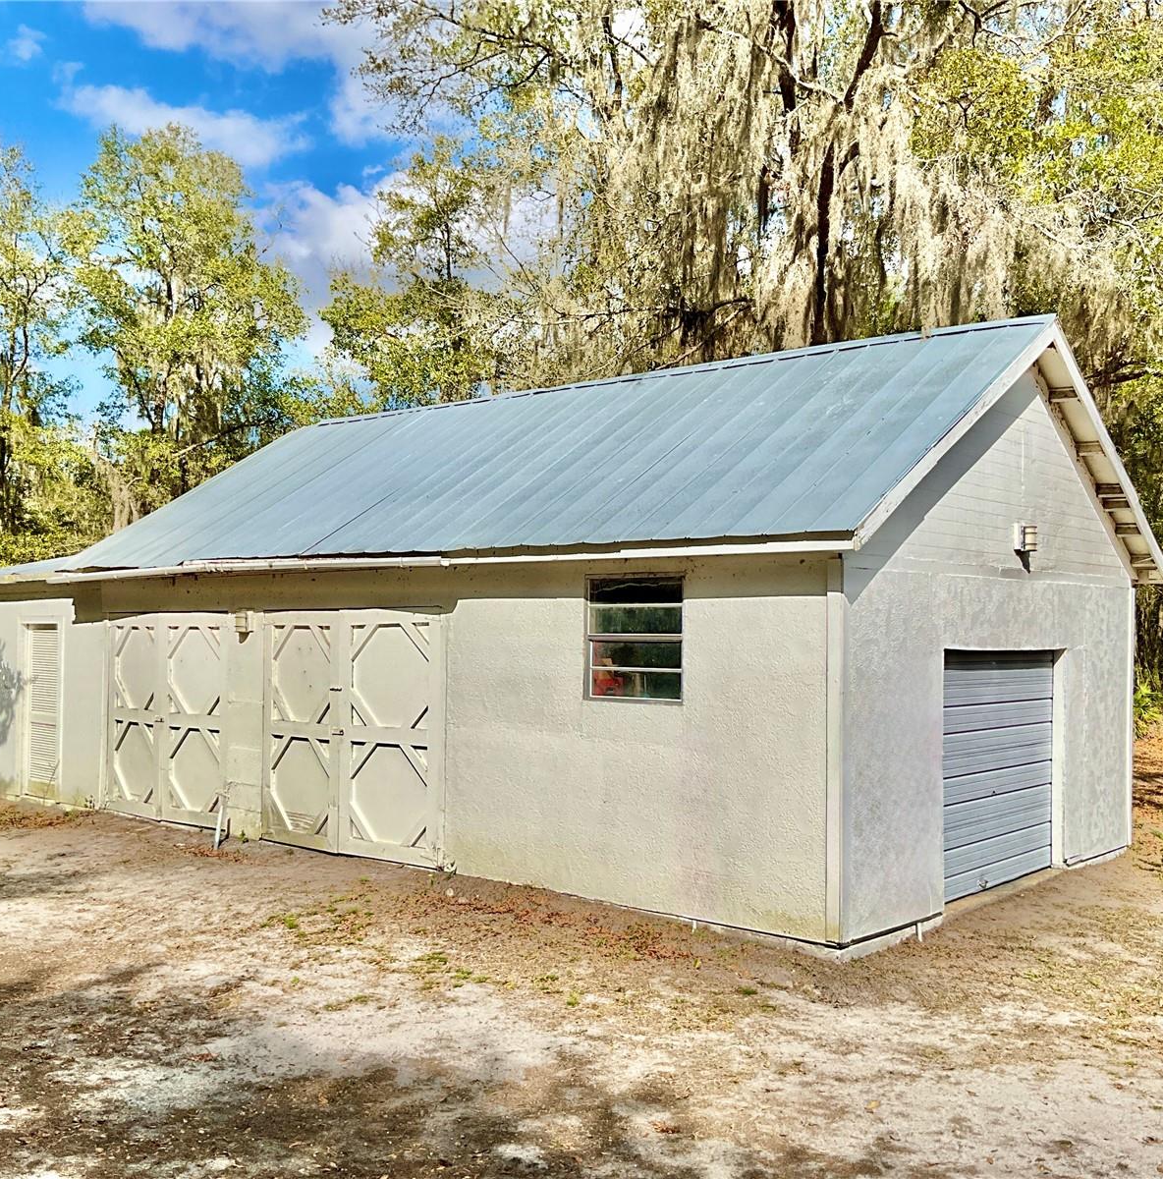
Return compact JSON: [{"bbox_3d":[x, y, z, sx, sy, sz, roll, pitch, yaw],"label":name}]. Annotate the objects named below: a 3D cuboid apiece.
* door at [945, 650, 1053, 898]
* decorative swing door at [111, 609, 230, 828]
[{"bbox_3d":[3.293,1.424,10.521,0.080,1.900,2.260,-1,-2,42],"label":"door"},{"bbox_3d":[-4.357,1.349,13.827,2.310,2.140,0.080,-1,-2,42],"label":"decorative swing door"}]

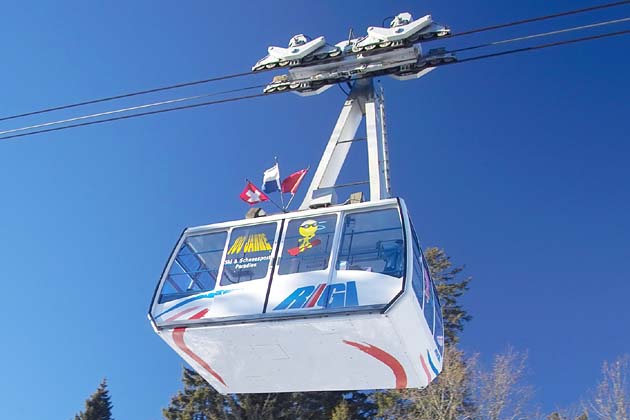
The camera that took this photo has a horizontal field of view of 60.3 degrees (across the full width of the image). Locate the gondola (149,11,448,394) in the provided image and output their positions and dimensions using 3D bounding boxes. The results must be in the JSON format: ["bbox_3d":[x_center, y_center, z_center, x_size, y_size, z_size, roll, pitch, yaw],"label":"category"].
[{"bbox_3d":[0.402,-1.073,13.263,5.978,10.192,2.773,-9,-44,20],"label":"gondola"}]

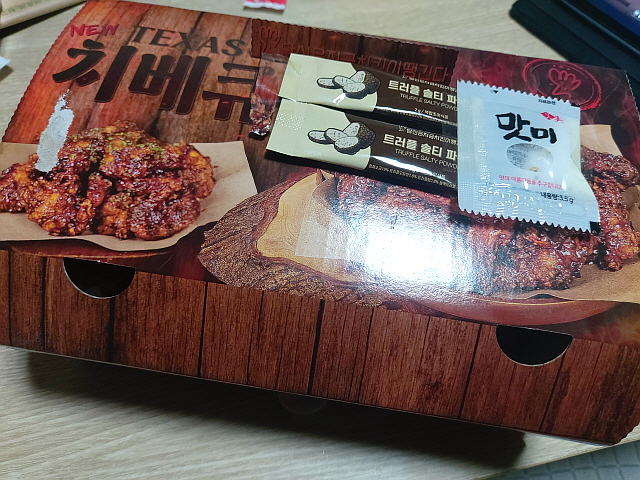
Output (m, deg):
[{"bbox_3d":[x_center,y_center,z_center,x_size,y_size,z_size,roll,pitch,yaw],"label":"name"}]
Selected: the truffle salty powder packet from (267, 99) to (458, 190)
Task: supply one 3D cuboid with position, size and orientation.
[{"bbox_3d":[0.032,-0.036,0.181,0.102,0.008,0.027,13,60,4],"label":"truffle salty powder packet"}]

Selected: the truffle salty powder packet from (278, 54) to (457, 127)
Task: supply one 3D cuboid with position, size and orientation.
[{"bbox_3d":[0.035,-0.061,0.195,0.102,0.008,0.027,11,60,4],"label":"truffle salty powder packet"}]

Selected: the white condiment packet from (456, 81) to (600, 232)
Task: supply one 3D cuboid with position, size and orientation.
[{"bbox_3d":[0.079,-0.035,0.179,0.050,0.011,0.064,13,60,-1],"label":"white condiment packet"}]

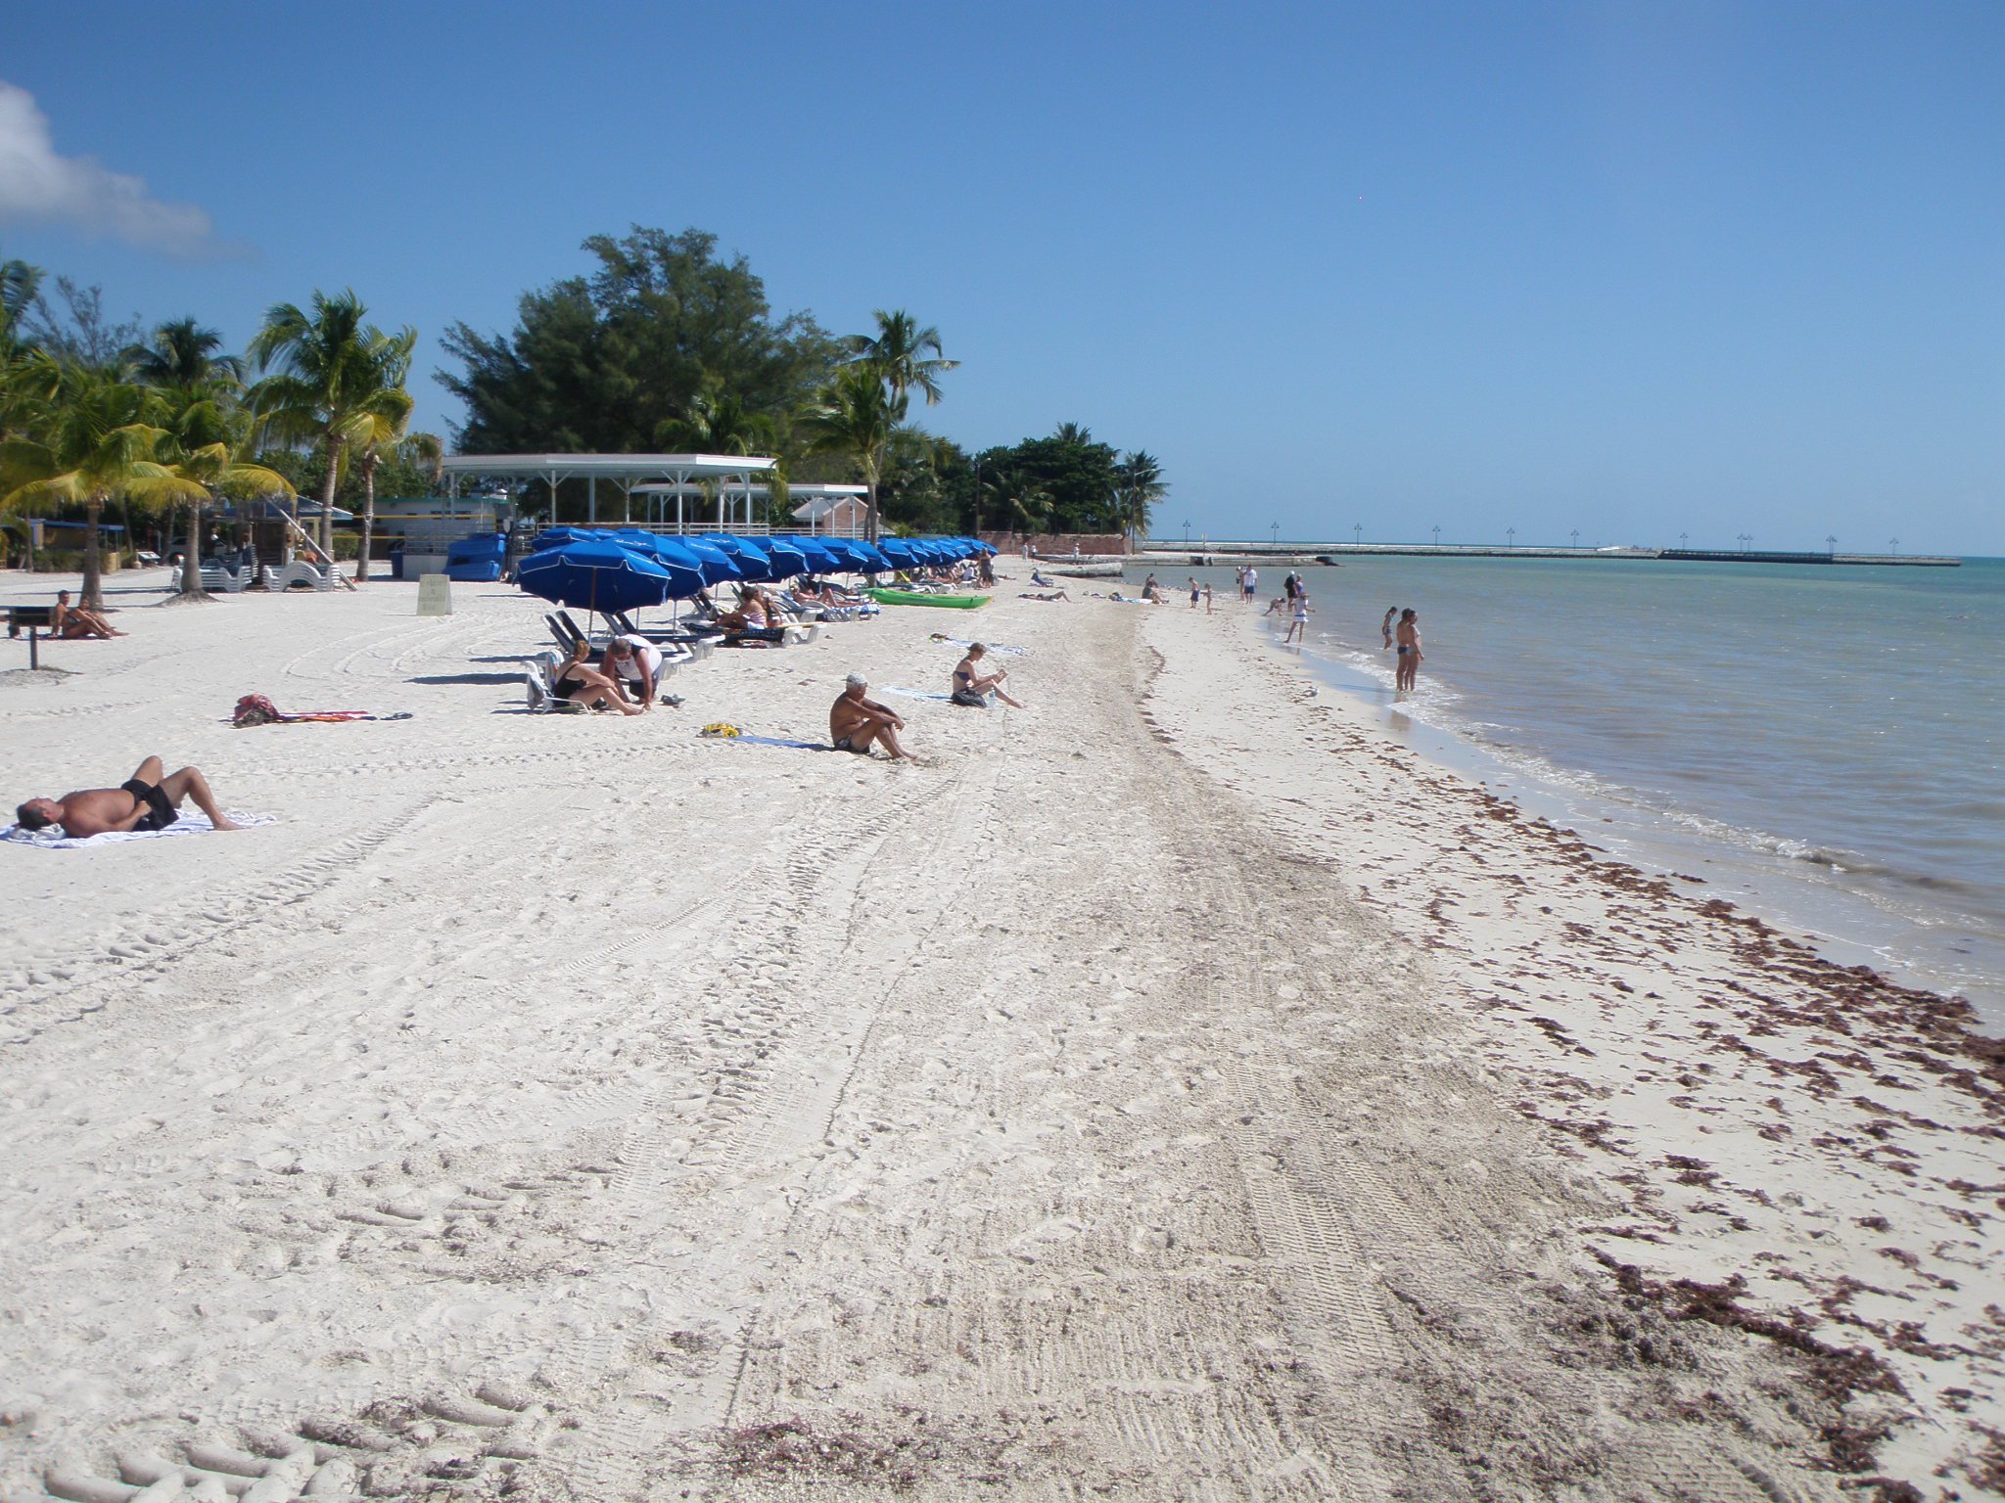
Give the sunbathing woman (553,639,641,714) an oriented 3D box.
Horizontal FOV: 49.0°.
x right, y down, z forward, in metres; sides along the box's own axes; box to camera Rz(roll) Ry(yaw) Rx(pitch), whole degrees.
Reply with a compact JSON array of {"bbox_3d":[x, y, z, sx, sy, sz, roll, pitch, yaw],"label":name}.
[{"bbox_3d":[-4.710,-0.875,25.600,0.980,0.870,0.500,2,6,8],"label":"sunbathing woman"}]

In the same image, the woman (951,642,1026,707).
[{"bbox_3d":[-0.178,-0.964,27.800,0.900,0.800,0.450,3,6,15],"label":"woman"}]

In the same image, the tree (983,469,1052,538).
[{"bbox_3d":[1.379,-24.553,228.000,7.200,9.000,7.200,1,6,0],"label":"tree"}]

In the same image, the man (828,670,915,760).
[{"bbox_3d":[-1.317,-0.360,22.341,0.900,0.840,0.550,4,6,25],"label":"man"}]

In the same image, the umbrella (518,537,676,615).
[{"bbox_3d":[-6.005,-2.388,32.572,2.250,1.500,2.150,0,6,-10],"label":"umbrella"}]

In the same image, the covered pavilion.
[{"bbox_3d":[-16.217,-9.769,88.500,14.000,4.000,13.000,-1,6,-20],"label":"covered pavilion"}]

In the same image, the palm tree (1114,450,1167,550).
[{"bbox_3d":[17.525,-31.675,278.206,6.800,13.400,6.800,1,6,0],"label":"palm tree"}]

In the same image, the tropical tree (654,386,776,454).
[{"bbox_3d":[-12.069,-11.550,95.000,5.600,8.200,5.600,1,6,0],"label":"tropical tree"}]

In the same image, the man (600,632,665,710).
[{"bbox_3d":[-4.510,-0.954,26.844,0.680,0.920,0.850,5,7,33],"label":"man"}]

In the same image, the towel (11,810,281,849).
[{"bbox_3d":[-5.640,0.480,14.225,0.850,0.060,1.680,6,7,40],"label":"towel"}]

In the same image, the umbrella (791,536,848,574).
[{"bbox_3d":[-4.862,-4.266,54.000,2.300,2.000,2.300,1,6,0],"label":"umbrella"}]

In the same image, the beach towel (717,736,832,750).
[{"bbox_3d":[-2.169,-0.081,22.804,1.500,0.050,0.750,2,6,12],"label":"beach towel"}]

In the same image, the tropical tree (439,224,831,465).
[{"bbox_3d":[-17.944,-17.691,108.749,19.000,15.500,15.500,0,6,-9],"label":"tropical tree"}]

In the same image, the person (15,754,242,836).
[{"bbox_3d":[-5.726,0.275,14.356,1.330,0.450,0.620,-4,8,-43],"label":"person"}]

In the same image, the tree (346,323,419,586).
[{"bbox_3d":[-23.145,-10.990,81.000,4.000,9.400,4.000,1,6,0],"label":"tree"}]

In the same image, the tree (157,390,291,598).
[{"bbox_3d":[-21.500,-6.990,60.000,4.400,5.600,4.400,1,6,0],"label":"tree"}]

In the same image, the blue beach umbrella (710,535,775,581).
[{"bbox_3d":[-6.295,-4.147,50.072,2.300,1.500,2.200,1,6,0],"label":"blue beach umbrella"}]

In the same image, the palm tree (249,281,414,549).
[{"bbox_3d":[-25.916,-12.047,84.000,5.400,10.800,5.600,1,6,0],"label":"palm tree"}]

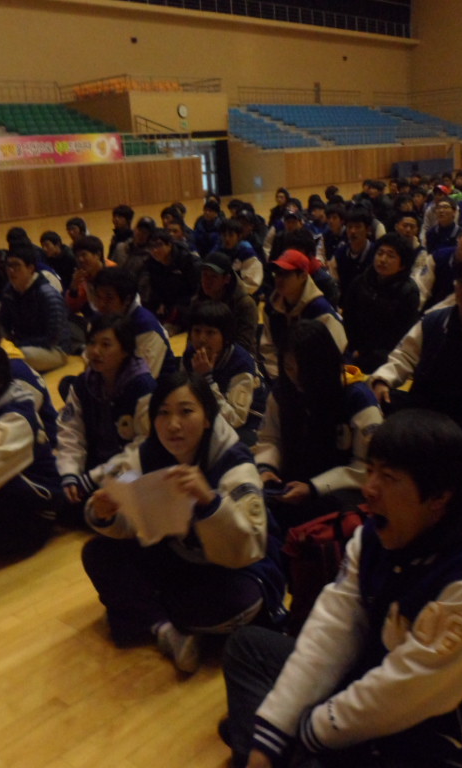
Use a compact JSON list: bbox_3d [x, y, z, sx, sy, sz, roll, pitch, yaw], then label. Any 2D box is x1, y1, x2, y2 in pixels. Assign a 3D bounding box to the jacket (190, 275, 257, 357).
[{"bbox_3d":[-0.038,-0.216,4.283,0.550,0.610,0.440,9,20,36],"label":"jacket"}]

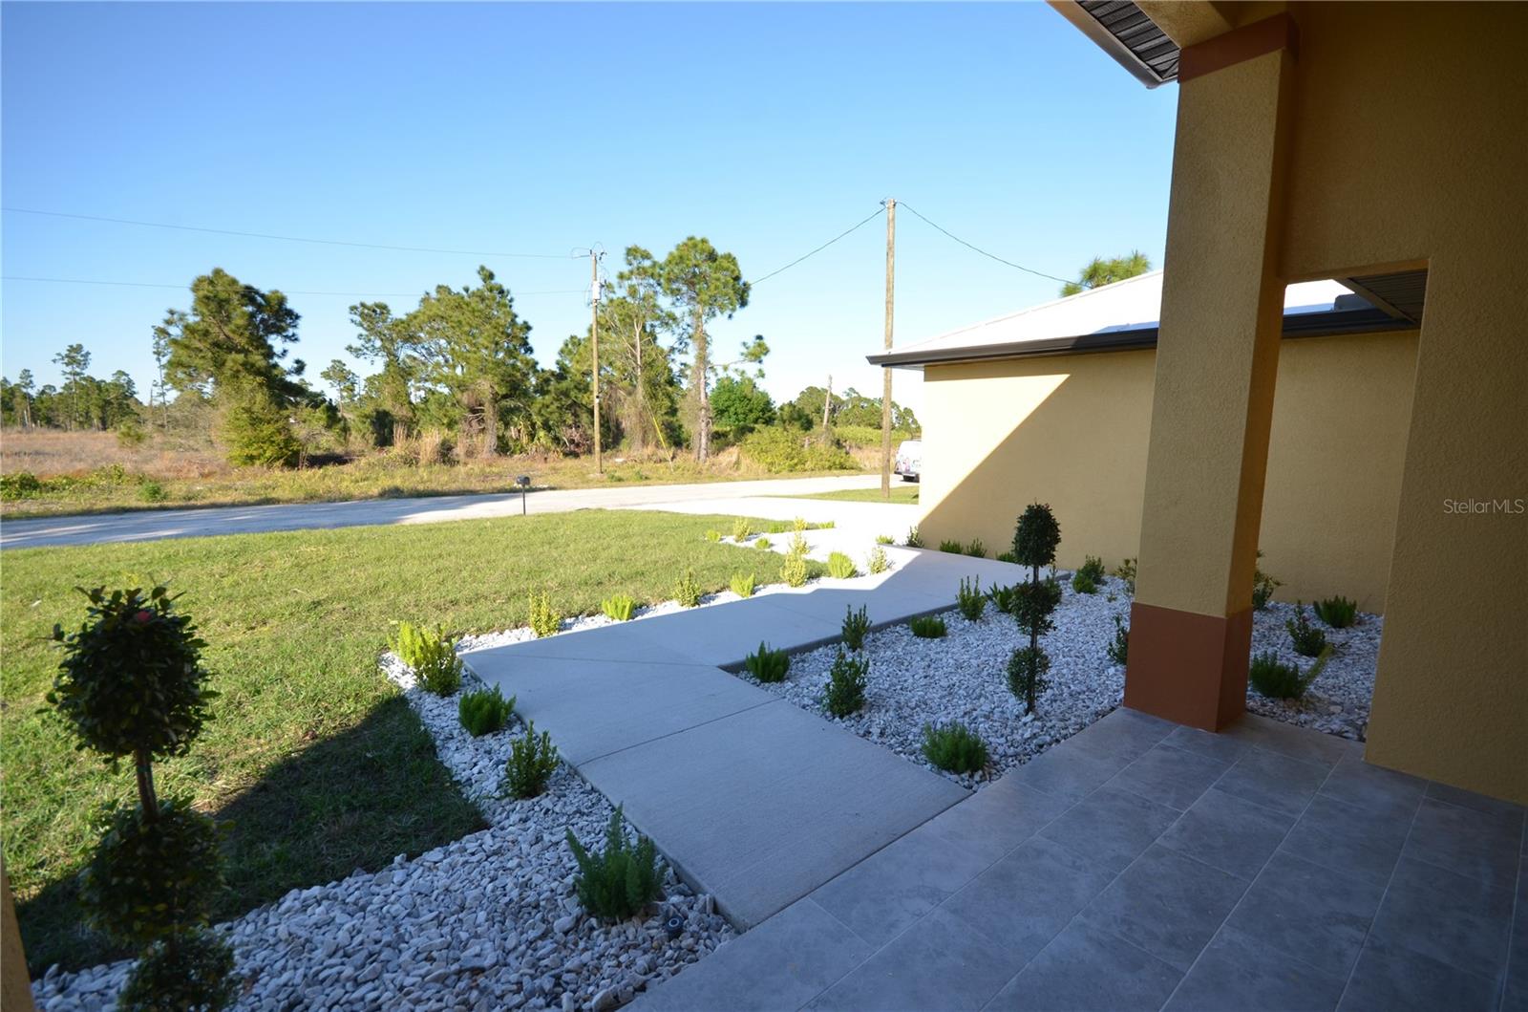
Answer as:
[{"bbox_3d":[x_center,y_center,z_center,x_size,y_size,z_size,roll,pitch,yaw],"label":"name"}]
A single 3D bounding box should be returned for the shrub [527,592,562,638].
[{"bbox_3d":[-1.766,0.859,5.092,0.260,0.350,0.260,-5,8,-38],"label":"shrub"}]

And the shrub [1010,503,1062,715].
[{"bbox_3d":[1.603,0.601,3.713,0.300,1.260,0.300,-5,8,-38],"label":"shrub"}]

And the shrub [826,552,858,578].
[{"bbox_3d":[0.919,0.675,7.378,0.360,0.290,0.360,1,6,0],"label":"shrub"}]

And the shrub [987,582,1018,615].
[{"bbox_3d":[2.239,0.835,5.888,0.310,0.290,0.340,-5,8,-38],"label":"shrub"}]

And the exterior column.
[{"bbox_3d":[2.395,-0.560,3.412,0.420,3.450,0.440,-5,8,-38],"label":"exterior column"}]

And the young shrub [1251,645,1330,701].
[{"bbox_3d":[3.303,1.025,3.984,0.350,0.300,0.390,-5,8,-38],"label":"young shrub"}]

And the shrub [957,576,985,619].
[{"bbox_3d":[1.891,0.826,5.738,0.250,0.380,0.250,-5,8,-38],"label":"shrub"}]

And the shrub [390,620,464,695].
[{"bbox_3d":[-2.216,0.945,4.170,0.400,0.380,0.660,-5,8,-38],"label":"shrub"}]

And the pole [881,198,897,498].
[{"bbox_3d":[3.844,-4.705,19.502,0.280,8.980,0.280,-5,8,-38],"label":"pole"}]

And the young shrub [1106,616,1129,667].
[{"bbox_3d":[2.565,0.931,4.515,0.260,0.360,0.260,-5,8,-38],"label":"young shrub"}]

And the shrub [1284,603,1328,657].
[{"bbox_3d":[4.124,0.935,4.808,0.290,0.380,0.290,-5,8,-38],"label":"shrub"}]

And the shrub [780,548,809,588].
[{"bbox_3d":[0.335,0.669,6.930,0.310,0.390,0.310,1,6,0],"label":"shrub"}]

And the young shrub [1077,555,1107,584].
[{"bbox_3d":[3.752,0.706,7.226,0.310,0.300,0.310,-5,8,-38],"label":"young shrub"}]

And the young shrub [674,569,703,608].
[{"bbox_3d":[-0.721,0.767,6.044,0.260,0.340,0.260,1,7,0],"label":"young shrub"}]

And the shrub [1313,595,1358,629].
[{"bbox_3d":[4.948,0.904,5.472,0.290,0.270,0.300,-5,8,-38],"label":"shrub"}]

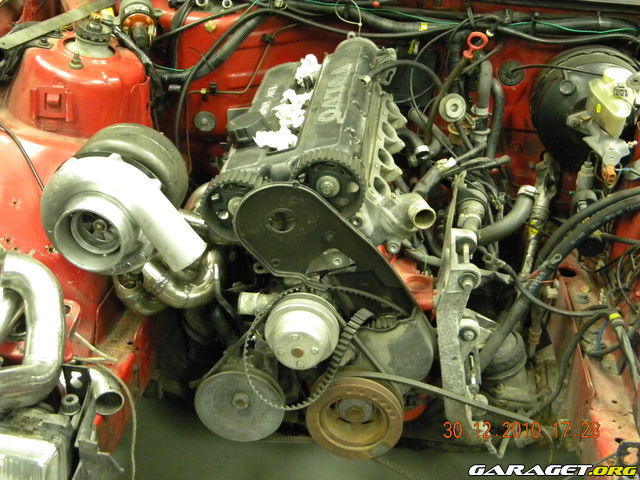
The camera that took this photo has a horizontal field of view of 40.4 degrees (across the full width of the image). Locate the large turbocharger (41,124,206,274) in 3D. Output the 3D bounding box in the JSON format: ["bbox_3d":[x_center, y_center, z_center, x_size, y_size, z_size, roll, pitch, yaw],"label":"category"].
[{"bbox_3d":[-0.281,-0.052,1.320,0.235,0.185,0.235,3,32,5],"label":"large turbocharger"}]

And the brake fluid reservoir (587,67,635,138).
[{"bbox_3d":[0.506,-0.241,1.510,0.068,0.083,0.125,1,32,1],"label":"brake fluid reservoir"}]

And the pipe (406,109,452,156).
[{"bbox_3d":[0.207,-0.203,1.640,0.075,0.060,0.075,3,32,5],"label":"pipe"}]

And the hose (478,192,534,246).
[{"bbox_3d":[0.313,-0.039,1.450,0.092,0.065,0.075,3,32,5],"label":"hose"}]

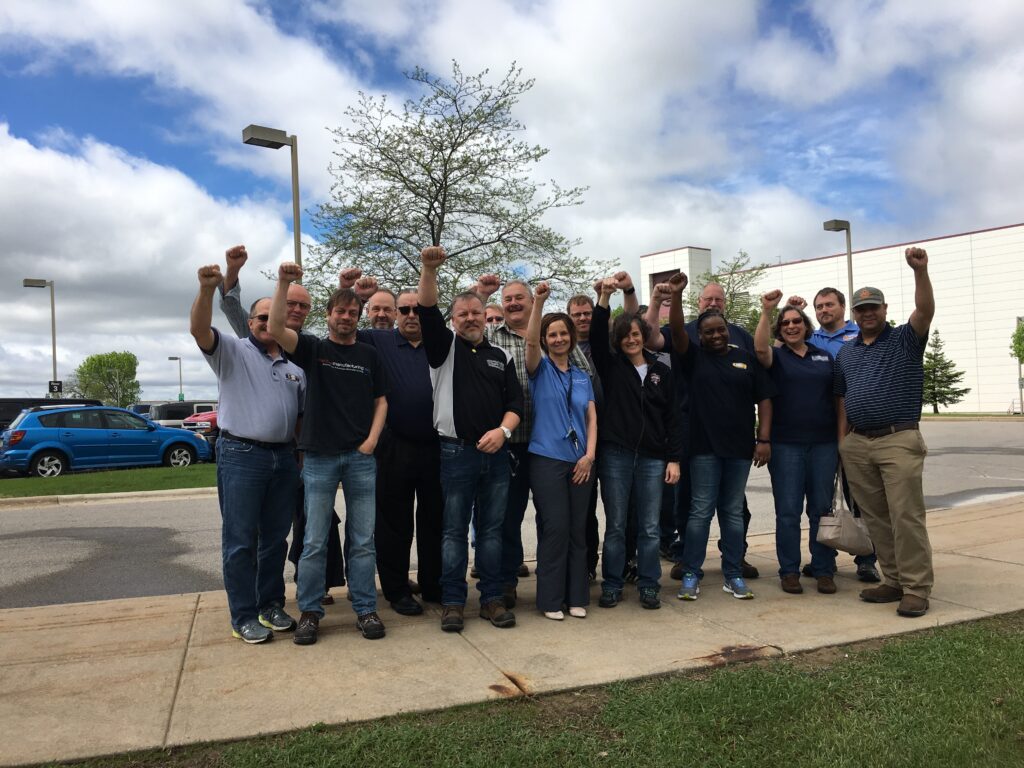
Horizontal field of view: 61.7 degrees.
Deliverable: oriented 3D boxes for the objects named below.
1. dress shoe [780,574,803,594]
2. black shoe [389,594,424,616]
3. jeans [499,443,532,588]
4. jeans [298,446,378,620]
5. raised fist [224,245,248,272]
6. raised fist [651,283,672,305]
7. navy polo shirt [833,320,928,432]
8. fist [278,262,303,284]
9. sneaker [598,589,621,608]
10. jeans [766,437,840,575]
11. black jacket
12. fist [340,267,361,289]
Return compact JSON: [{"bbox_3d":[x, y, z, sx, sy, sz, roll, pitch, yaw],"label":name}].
[{"bbox_3d":[1.649,1.165,5.112,0.105,0.110,0.270,-2,-1,10],"label":"dress shoe"},{"bbox_3d":[-0.614,1.260,4.900,0.110,0.110,0.290,-2,-1,-30],"label":"black shoe"},{"bbox_3d":[-0.074,0.764,5.060,0.390,0.880,0.310,-2,-1,-6],"label":"jeans"},{"bbox_3d":[-0.928,0.751,4.600,0.410,0.930,0.300,-2,-1,-11],"label":"jeans"},{"bbox_3d":[-1.558,-0.712,4.850,0.110,0.125,0.100,-2,-1,-14],"label":"raised fist"},{"bbox_3d":[0.928,-0.551,5.220,0.110,0.120,0.100,-2,-1,8],"label":"raised fist"},{"bbox_3d":[1.990,-0.040,4.620,0.510,0.600,0.330,-3,-1,37],"label":"navy polo shirt"},{"bbox_3d":[-1.069,-0.533,4.140,0.112,0.108,0.093,2,7,-6],"label":"fist"},{"bbox_3d":[0.568,1.223,4.980,0.098,0.105,0.260,-2,-1,19],"label":"sneaker"},{"bbox_3d":[1.757,0.738,5.170,0.410,0.870,0.300,-3,-1,16],"label":"jeans"},{"bbox_3d":[0.711,0.001,5.000,0.510,0.900,0.330,-2,-1,6],"label":"black jacket"},{"bbox_3d":[-0.900,-0.591,4.780,0.112,0.110,0.095,12,12,0],"label":"fist"}]

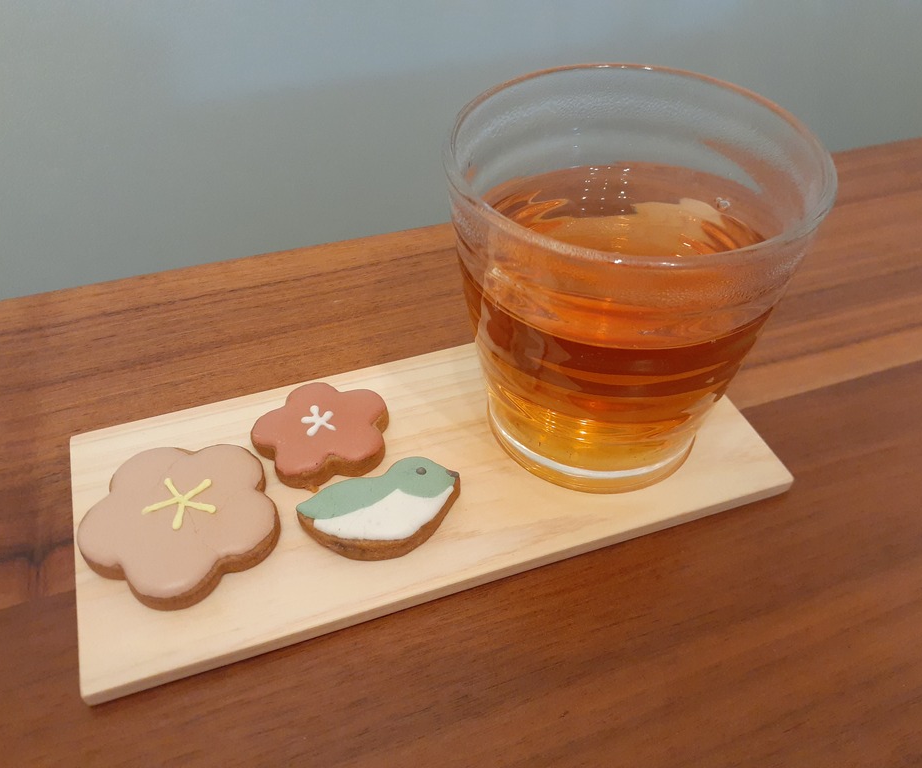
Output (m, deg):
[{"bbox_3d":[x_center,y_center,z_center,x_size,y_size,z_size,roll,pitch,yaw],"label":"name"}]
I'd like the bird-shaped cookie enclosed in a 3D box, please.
[{"bbox_3d":[-0.020,0.037,0.229,0.046,0.006,0.026,-24,51,-22],"label":"bird-shaped cookie"}]

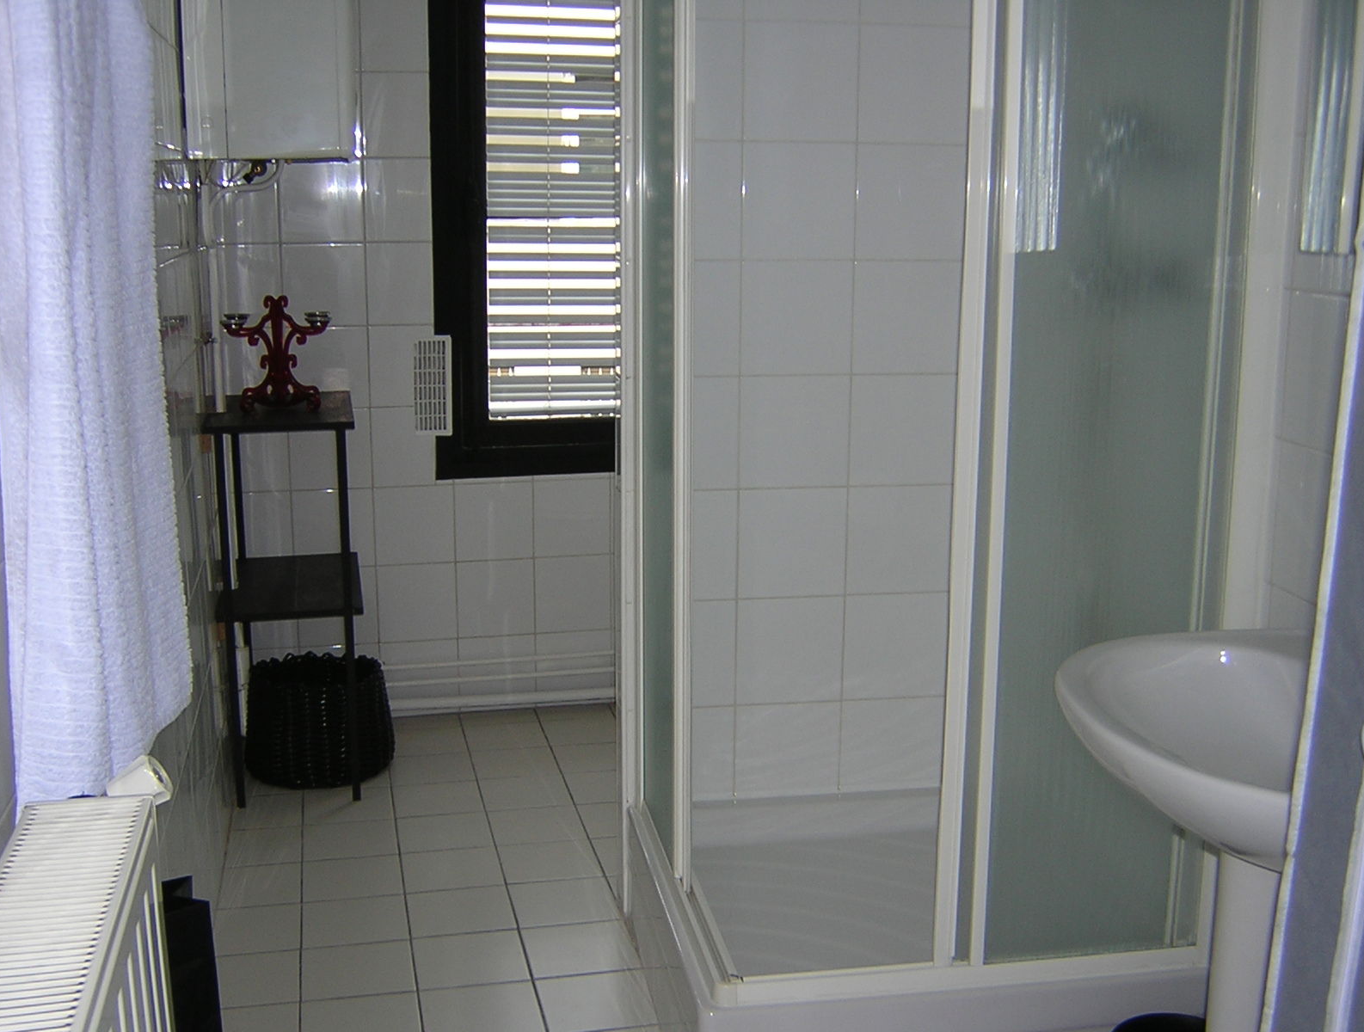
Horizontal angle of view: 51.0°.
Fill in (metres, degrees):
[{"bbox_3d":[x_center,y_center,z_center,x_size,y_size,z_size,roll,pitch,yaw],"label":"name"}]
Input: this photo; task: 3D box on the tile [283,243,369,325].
[{"bbox_3d":[-0.855,-0.553,3.419,0.200,0.200,0.010,-3,12,-14],"label":"tile"}]

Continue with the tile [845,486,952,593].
[{"bbox_3d":[0.399,0.041,2.627,0.200,0.200,0.010,-2,10,-13],"label":"tile"}]

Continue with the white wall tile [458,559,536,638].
[{"bbox_3d":[-0.475,0.211,3.665,0.200,0.200,0.010,-2,12,-13],"label":"white wall tile"}]

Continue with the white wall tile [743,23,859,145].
[{"bbox_3d":[0.201,-0.728,2.401,0.200,0.200,0.010,-2,12,-13],"label":"white wall tile"}]

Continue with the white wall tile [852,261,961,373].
[{"bbox_3d":[0.401,-0.353,2.558,0.200,0.200,0.010,-2,10,-13],"label":"white wall tile"}]

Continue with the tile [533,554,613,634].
[{"bbox_3d":[-0.281,0.203,3.712,0.200,0.200,0.010,-2,12,-13],"label":"tile"}]

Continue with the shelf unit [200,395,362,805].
[{"bbox_3d":[-0.887,0.168,3.270,0.310,0.840,0.520,-2,12,-13],"label":"shelf unit"}]

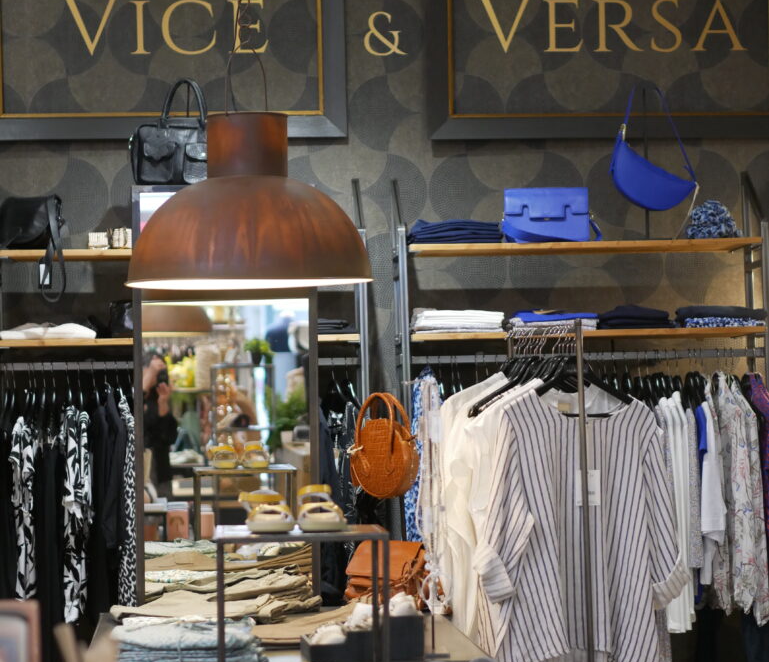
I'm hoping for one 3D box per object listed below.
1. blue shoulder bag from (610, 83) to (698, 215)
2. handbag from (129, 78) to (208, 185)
[{"bbox_3d":[0.880,-0.598,8.680,0.280,0.415,0.090,-1,-1,-5],"label":"blue shoulder bag"},{"bbox_3d":[-0.647,-0.633,8.450,0.290,0.340,0.140,-1,-1,-13],"label":"handbag"}]

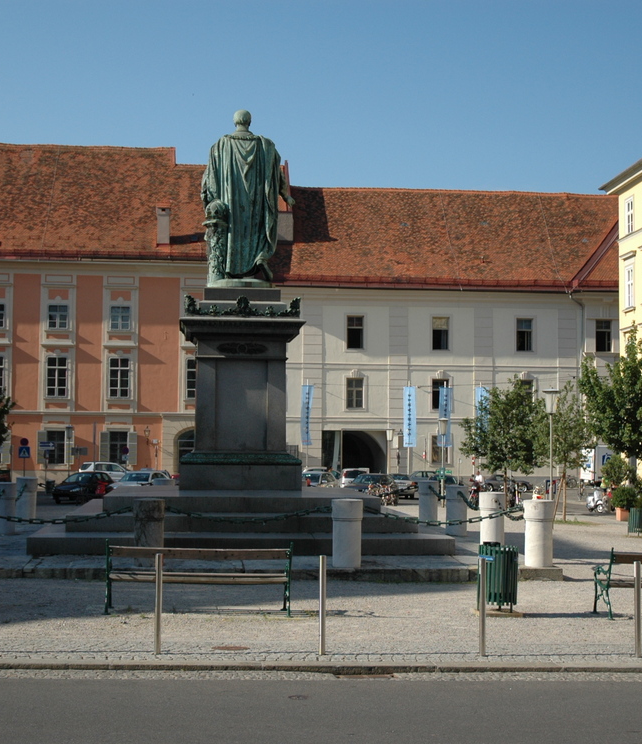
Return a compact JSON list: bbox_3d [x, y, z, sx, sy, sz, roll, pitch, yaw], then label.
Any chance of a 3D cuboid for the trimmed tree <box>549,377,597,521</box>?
[{"bbox_3d":[8.681,2.725,43.421,2.100,4.969,2.100,1,-3,-6],"label":"trimmed tree"}]

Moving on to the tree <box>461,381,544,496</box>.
[{"bbox_3d":[7.561,2.983,51.500,3.550,5.500,3.500,1,-3,0],"label":"tree"}]

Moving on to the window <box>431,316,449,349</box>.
[{"bbox_3d":[8.729,-2.812,90.799,1.300,2.450,0.250,1,-3,-6],"label":"window"}]

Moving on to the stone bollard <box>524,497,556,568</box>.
[{"bbox_3d":[3.489,2.584,19.850,0.480,1.030,0.480,1,-3,0],"label":"stone bollard"}]

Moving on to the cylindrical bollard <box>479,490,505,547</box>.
[{"bbox_3d":[2.911,2.548,21.069,0.445,0.990,0.445,0,-4,0],"label":"cylindrical bollard"}]

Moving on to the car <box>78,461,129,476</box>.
[{"bbox_3d":[-13.141,6.671,79.248,4.550,1.780,1.820,1,-3,-6],"label":"car"}]

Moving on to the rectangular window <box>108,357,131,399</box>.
[{"bbox_3d":[-13.065,0.389,80.596,1.410,2.663,0.200,1,-4,-6],"label":"rectangular window"}]

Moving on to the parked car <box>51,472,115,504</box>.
[{"bbox_3d":[-11.285,5.508,59.361,1.720,1.480,4.050,0,-3,15],"label":"parked car"}]

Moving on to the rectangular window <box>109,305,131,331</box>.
[{"bbox_3d":[-13.246,-3.571,82.200,1.370,1.620,0.200,1,-3,-7],"label":"rectangular window"}]

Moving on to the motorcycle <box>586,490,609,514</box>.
[{"bbox_3d":[12.185,5.658,55.035,0.700,1.120,1.750,1,-4,-10],"label":"motorcycle"}]

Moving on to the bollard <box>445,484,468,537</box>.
[{"bbox_3d":[2.734,2.801,24.969,0.445,0.990,0.445,1,-4,-6],"label":"bollard"}]

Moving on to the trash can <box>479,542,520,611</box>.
[{"bbox_3d":[2.109,2.444,14.721,0.470,0.790,0.470,1,-3,0],"label":"trash can"}]

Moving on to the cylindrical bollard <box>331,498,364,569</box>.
[{"bbox_3d":[0.381,2.333,17.869,0.445,0.990,0.445,0,-4,0],"label":"cylindrical bollard"}]

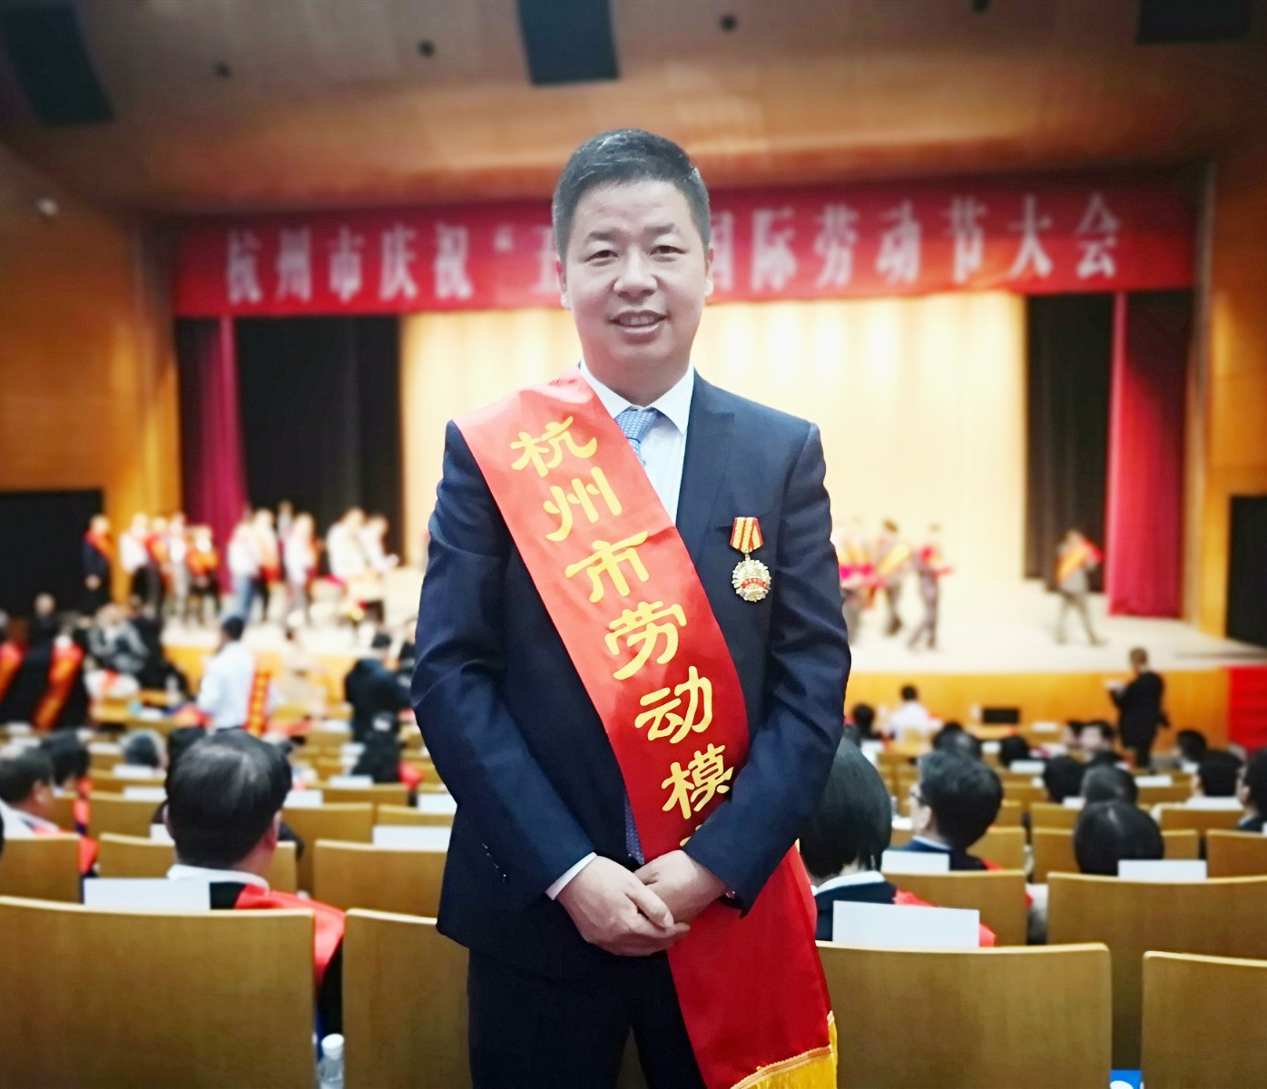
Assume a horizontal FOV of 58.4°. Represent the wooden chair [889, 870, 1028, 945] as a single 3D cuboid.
[{"bbox_3d":[0.625,1.136,2.770,0.530,0.930,0.600,0,5,7],"label":"wooden chair"}]

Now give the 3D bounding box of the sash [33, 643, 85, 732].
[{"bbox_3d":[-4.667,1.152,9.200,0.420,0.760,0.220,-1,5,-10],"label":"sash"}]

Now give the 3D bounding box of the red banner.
[{"bbox_3d":[0.244,-4.887,19.000,17.100,1.800,0.100,0,5,8],"label":"red banner"}]

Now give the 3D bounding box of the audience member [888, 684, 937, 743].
[{"bbox_3d":[2.859,2.062,11.776,0.500,1.280,0.700,0,5,4],"label":"audience member"}]

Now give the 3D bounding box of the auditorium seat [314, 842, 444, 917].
[{"bbox_3d":[-0.448,1.130,2.894,0.530,0.930,0.600,0,5,7],"label":"auditorium seat"}]

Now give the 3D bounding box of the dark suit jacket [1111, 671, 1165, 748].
[{"bbox_3d":[5.087,1.661,11.400,0.360,0.780,0.500,3,6,35],"label":"dark suit jacket"}]

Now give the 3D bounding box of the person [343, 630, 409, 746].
[{"bbox_3d":[-2.082,1.542,9.275,0.500,1.680,0.520,-5,7,-45],"label":"person"}]

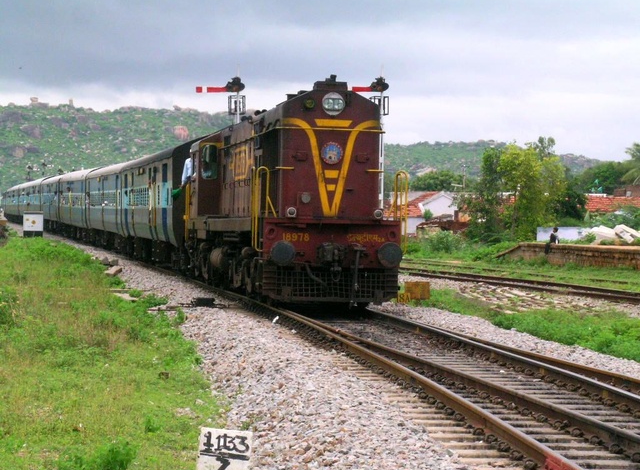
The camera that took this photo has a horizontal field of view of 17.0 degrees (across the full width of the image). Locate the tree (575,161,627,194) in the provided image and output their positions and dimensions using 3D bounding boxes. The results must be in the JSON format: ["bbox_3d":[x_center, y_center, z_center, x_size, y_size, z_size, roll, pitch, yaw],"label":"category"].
[{"bbox_3d":[26.811,-3.919,205.000,5.162,6.213,5.000,0,1,0],"label":"tree"}]

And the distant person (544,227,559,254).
[{"bbox_3d":[10.283,0.261,95.000,0.580,1.205,0.450,0,1,-17],"label":"distant person"}]

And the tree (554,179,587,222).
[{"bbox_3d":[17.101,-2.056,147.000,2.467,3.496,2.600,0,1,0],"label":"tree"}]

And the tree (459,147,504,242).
[{"bbox_3d":[10.103,-2.486,135.000,3.021,6.043,3.100,0,1,0],"label":"tree"}]

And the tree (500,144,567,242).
[{"bbox_3d":[13.079,-2.554,132.000,4.185,6.155,4.200,0,1,0],"label":"tree"}]

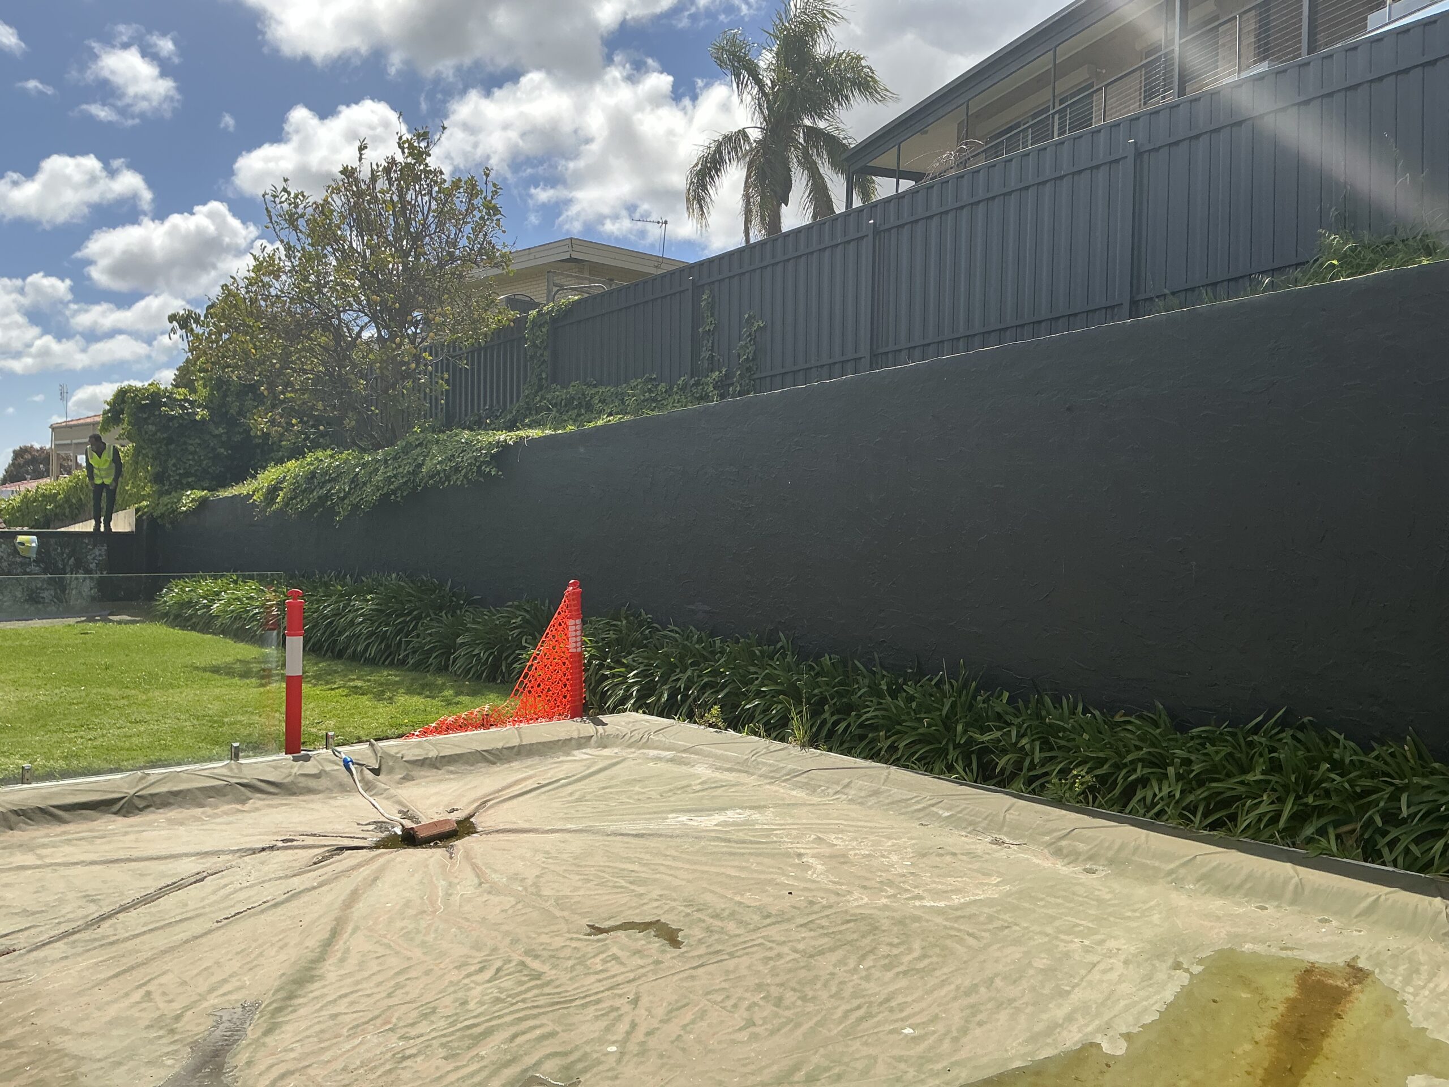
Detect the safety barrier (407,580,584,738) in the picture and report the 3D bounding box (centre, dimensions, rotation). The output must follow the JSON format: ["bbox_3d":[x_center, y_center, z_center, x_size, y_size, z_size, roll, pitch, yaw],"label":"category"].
[{"bbox_3d":[-1.800,0.875,9.320,1.540,1.130,0.280,1,1,-43],"label":"safety barrier"}]

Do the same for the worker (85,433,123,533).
[{"bbox_3d":[-10.900,-1.070,20.600,0.630,1.720,0.450,1,1,-25],"label":"worker"}]

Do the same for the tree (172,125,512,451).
[{"bbox_3d":[-5.230,-3.530,16.100,4.400,4.350,4.000,1,0,-18],"label":"tree"}]

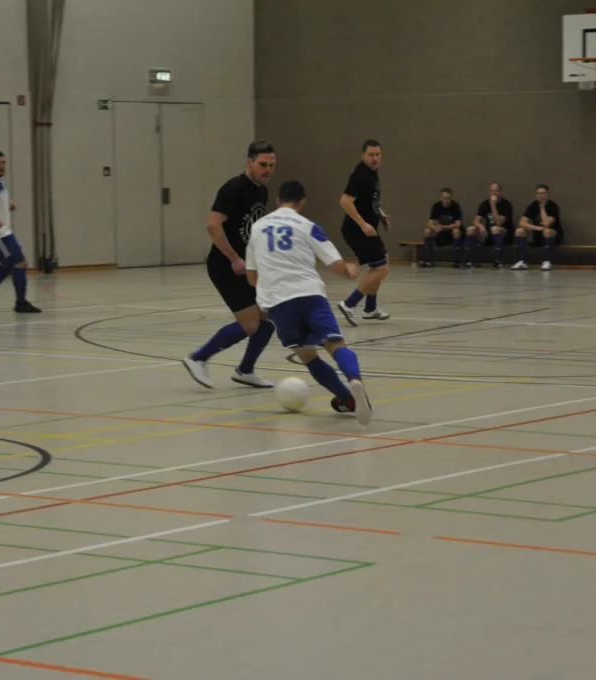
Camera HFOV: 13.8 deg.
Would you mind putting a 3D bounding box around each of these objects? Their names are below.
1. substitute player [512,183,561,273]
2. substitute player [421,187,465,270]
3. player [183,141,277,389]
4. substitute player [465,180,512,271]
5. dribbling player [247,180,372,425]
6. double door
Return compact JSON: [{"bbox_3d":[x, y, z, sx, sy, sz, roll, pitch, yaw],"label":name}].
[{"bbox_3d":[3.372,-1.576,34.800,0.600,1.181,0.750,2,5,27],"label":"substitute player"},{"bbox_3d":[2.093,-1.620,35.800,0.570,1.137,0.720,1,5,22],"label":"substitute player"},{"bbox_3d":[-0.485,-0.537,17.500,0.600,1.726,0.720,-4,6,-42],"label":"player"},{"bbox_3d":[2.727,-1.624,35.200,0.580,1.224,0.750,2,5,32],"label":"substitute player"},{"bbox_3d":[0.072,-0.260,15.500,0.780,1.464,0.850,0,4,8],"label":"dribbling player"},{"bbox_3d":[-2.028,-2.292,36.626,0.100,2.410,2.000,3,5,36],"label":"double door"}]

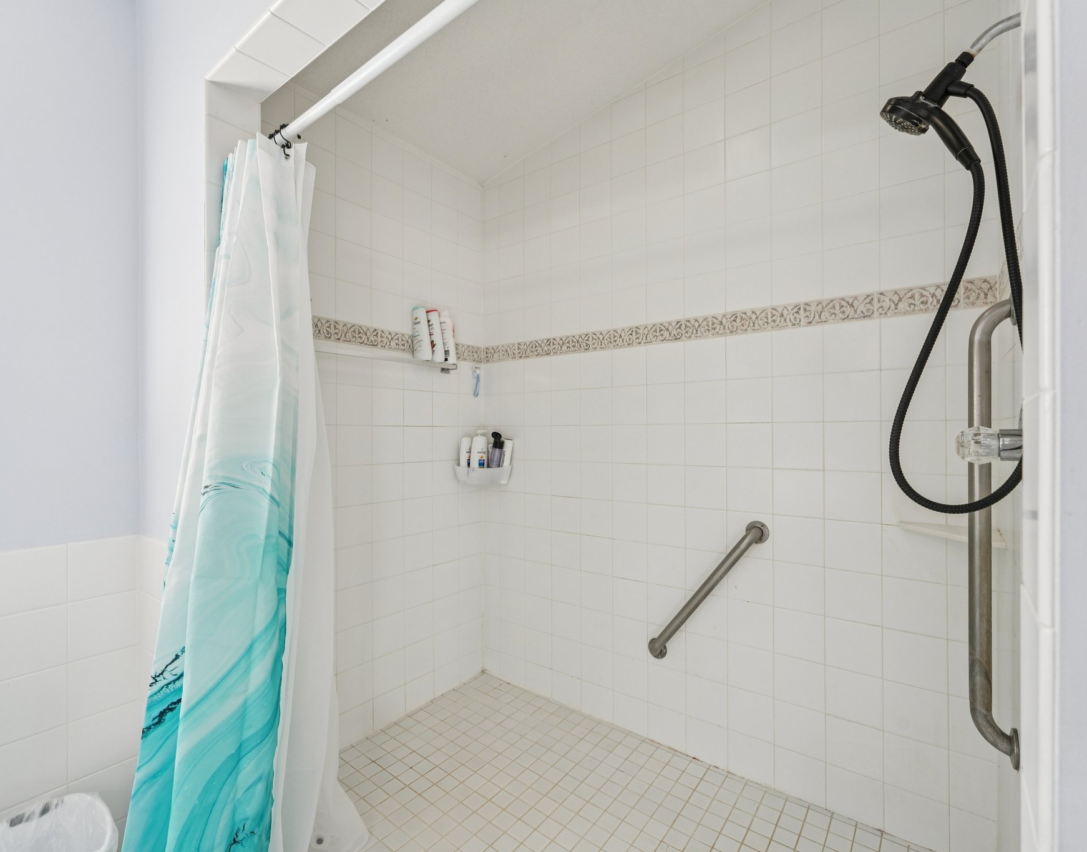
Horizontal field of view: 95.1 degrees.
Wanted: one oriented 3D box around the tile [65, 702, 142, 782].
[{"bbox_3d":[-1.193,0.852,1.349,0.010,0.154,0.142,-1,-1,39],"label":"tile"}]

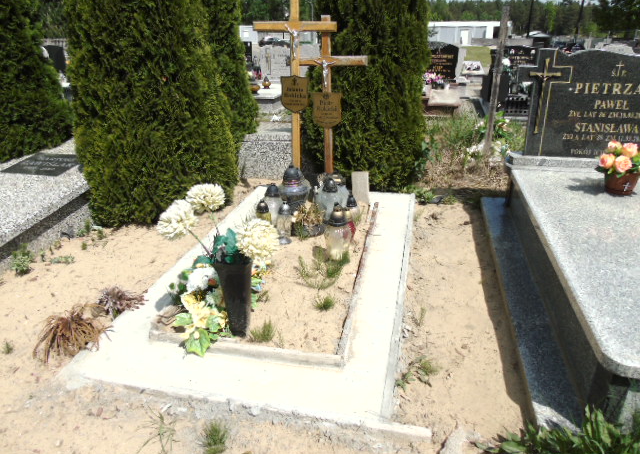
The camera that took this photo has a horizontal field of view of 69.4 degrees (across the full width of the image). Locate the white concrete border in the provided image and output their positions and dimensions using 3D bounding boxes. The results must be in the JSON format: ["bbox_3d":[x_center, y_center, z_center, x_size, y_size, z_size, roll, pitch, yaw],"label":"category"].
[{"bbox_3d":[-0.106,0.178,2.611,1.176,0.090,2.264,4,23,12],"label":"white concrete border"}]

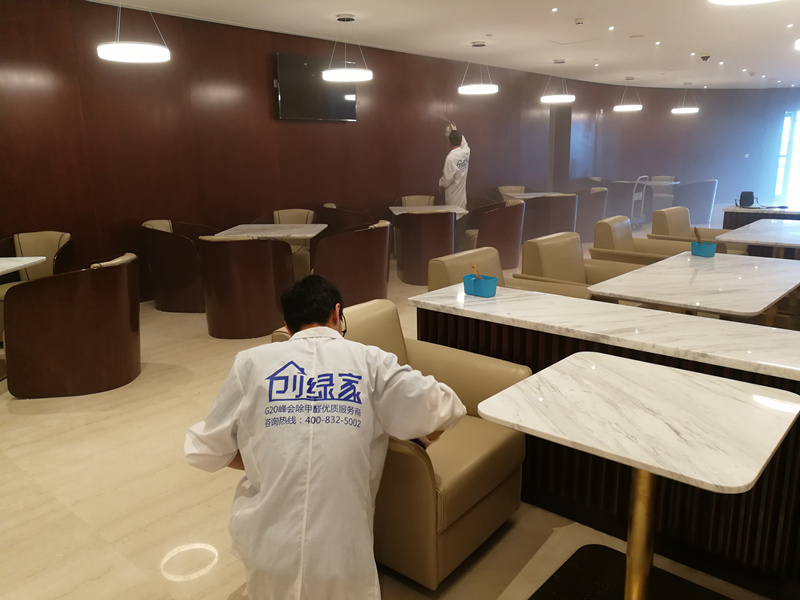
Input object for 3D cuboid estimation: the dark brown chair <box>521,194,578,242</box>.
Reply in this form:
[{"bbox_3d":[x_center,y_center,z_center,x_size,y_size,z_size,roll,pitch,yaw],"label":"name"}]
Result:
[{"bbox_3d":[2.186,-1.126,9.071,0.670,0.800,0.670,-5,14,-18],"label":"dark brown chair"}]

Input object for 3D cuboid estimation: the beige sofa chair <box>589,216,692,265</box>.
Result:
[{"bbox_3d":[2.275,-0.290,5.752,0.864,0.872,0.909,11,17,41],"label":"beige sofa chair"}]

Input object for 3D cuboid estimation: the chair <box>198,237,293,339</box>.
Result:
[{"bbox_3d":[-1.262,-0.156,5.159,0.670,0.800,0.670,1,13,8],"label":"chair"}]

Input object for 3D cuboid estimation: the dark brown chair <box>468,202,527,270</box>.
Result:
[{"bbox_3d":[1.199,-0.839,8.118,0.650,0.800,0.620,-4,13,-10],"label":"dark brown chair"}]

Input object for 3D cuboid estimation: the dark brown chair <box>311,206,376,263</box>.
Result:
[{"bbox_3d":[-0.609,-0.708,7.455,0.670,0.800,0.670,1,13,8],"label":"dark brown chair"}]

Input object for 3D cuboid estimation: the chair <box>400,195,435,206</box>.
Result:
[{"bbox_3d":[0.312,-1.201,9.763,0.620,0.800,0.670,-3,13,-7],"label":"chair"}]

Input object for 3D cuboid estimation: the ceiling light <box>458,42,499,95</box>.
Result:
[{"bbox_3d":[1.160,-3.405,9.200,0.580,0.700,0.580,-1,13,0],"label":"ceiling light"}]

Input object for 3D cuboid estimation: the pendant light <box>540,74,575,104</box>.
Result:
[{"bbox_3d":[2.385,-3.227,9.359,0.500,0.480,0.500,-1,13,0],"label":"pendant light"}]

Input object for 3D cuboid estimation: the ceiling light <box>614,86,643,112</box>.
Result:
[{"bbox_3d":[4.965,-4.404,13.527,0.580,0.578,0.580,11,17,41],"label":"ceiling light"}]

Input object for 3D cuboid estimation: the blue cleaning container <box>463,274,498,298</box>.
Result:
[{"bbox_3d":[0.387,-0.069,2.962,0.160,0.094,0.100,11,17,41],"label":"blue cleaning container"}]

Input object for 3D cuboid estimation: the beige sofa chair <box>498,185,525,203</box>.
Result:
[{"bbox_3d":[2.139,-1.738,11.936,0.620,0.800,0.670,-1,13,2],"label":"beige sofa chair"}]

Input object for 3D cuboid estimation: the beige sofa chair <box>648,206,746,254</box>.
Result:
[{"bbox_3d":[3.151,-0.518,6.670,0.849,0.872,0.924,11,17,41],"label":"beige sofa chair"}]

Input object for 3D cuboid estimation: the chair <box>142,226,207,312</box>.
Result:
[{"bbox_3d":[-2.044,-0.333,5.947,0.670,0.800,0.670,1,13,7],"label":"chair"}]

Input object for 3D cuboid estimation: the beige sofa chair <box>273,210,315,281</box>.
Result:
[{"bbox_3d":[-1.252,-0.658,7.547,0.620,0.800,0.670,-1,13,2],"label":"beige sofa chair"}]

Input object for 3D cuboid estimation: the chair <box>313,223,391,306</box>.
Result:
[{"bbox_3d":[-0.434,-0.314,5.782,0.670,0.800,0.670,0,13,2],"label":"chair"}]

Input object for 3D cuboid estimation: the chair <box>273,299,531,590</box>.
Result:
[{"bbox_3d":[0.008,0.477,2.448,0.780,0.785,0.610,10,17,38],"label":"chair"}]

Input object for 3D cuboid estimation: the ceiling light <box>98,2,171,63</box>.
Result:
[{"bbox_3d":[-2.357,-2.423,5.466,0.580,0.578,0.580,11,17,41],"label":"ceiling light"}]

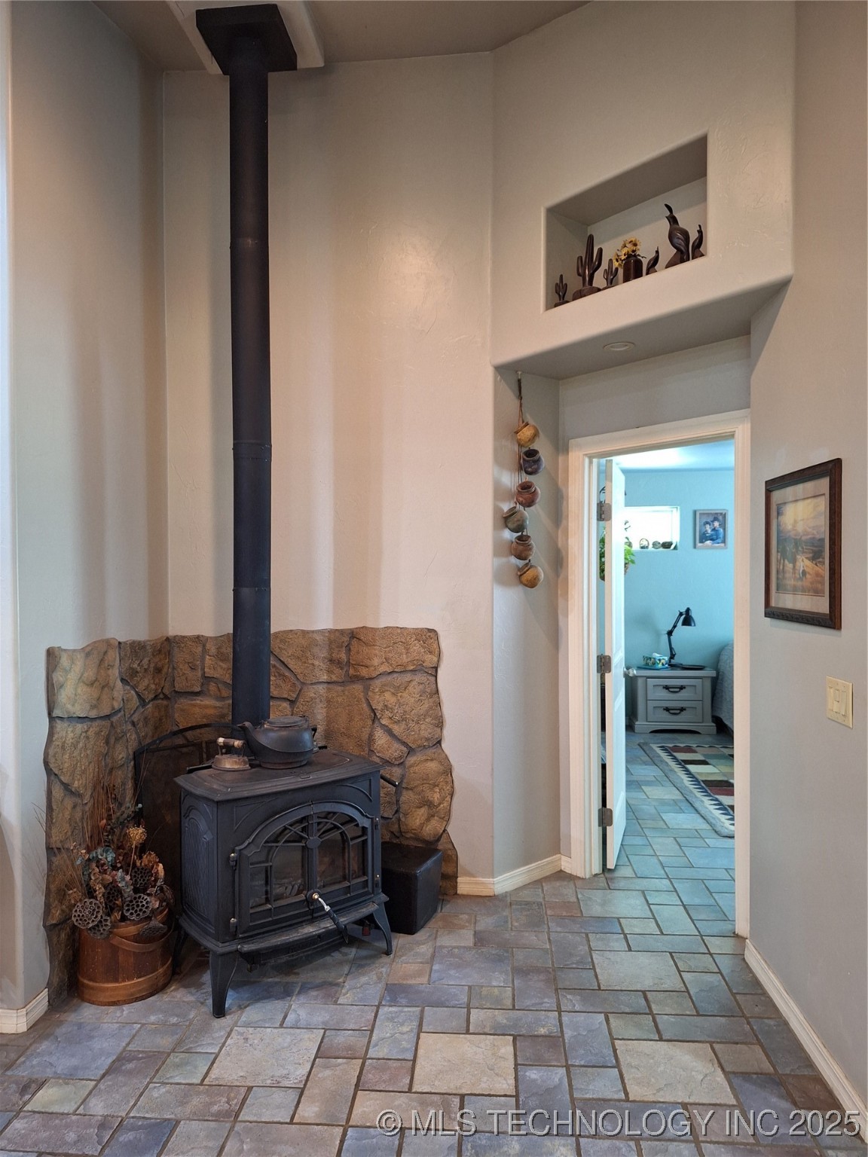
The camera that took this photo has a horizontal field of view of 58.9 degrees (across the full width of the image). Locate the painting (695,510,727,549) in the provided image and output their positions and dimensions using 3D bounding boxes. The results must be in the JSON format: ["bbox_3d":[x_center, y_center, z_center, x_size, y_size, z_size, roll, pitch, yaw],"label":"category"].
[{"bbox_3d":[2.632,-0.465,7.287,0.288,0.367,0.025,0,1,4],"label":"painting"}]

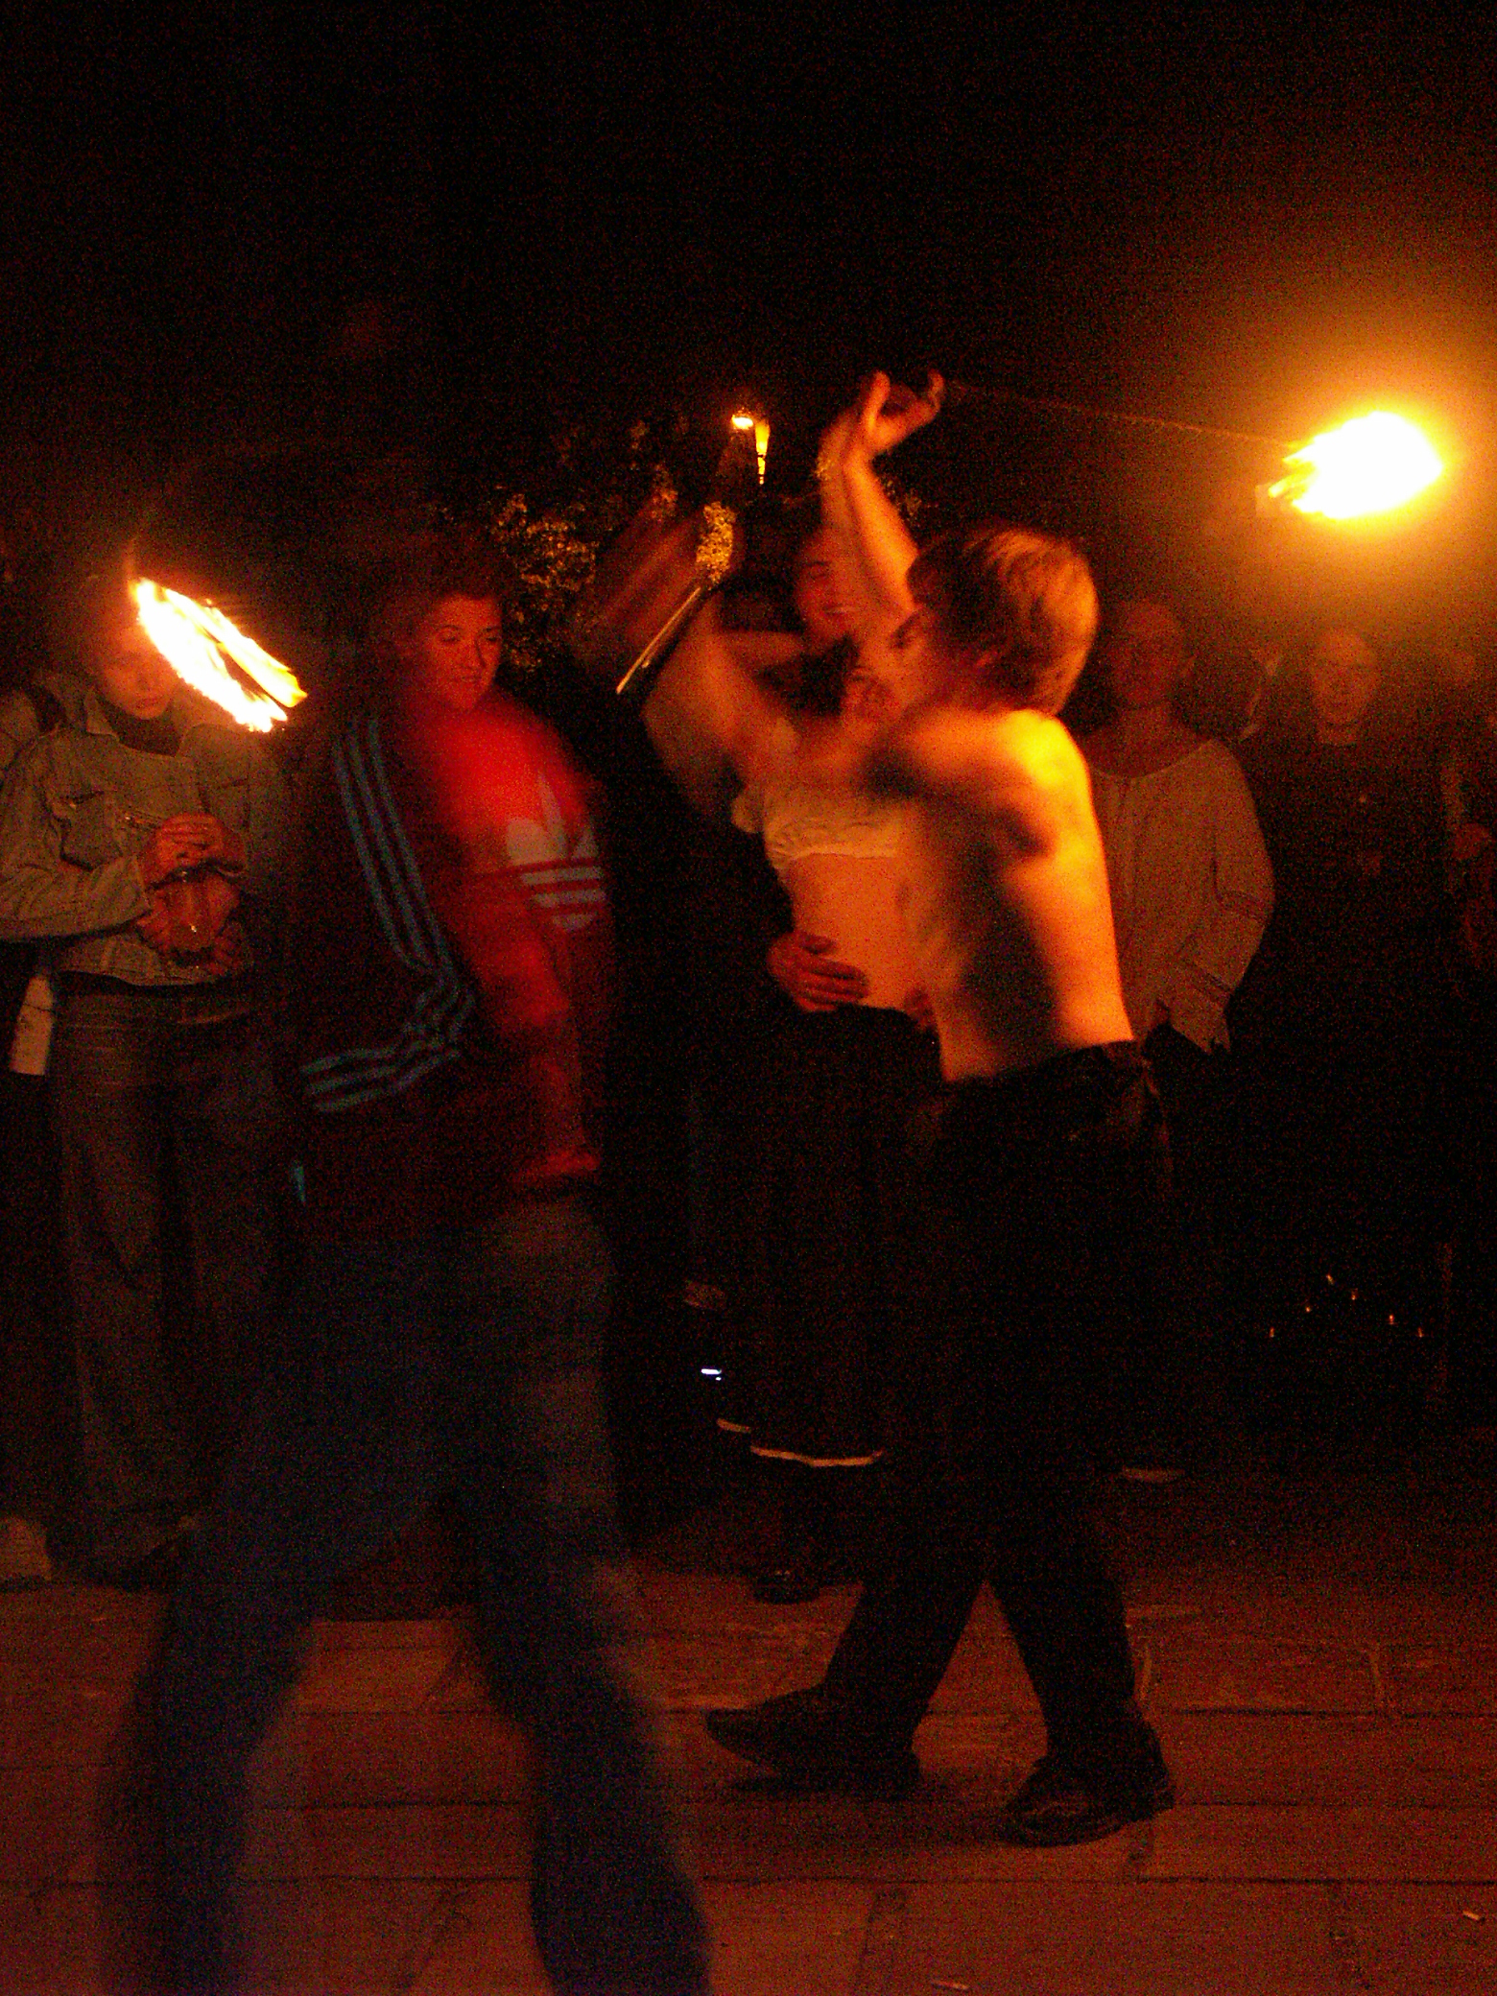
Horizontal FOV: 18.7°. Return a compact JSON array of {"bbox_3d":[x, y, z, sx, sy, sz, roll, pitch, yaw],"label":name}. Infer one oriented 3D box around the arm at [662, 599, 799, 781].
[{"bbox_3d":[-0.033,-0.517,7.684,0.250,0.330,0.240,1,3,12],"label":"arm"}]

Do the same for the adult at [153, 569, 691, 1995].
[{"bbox_3d":[-0.344,0.303,4.870,0.600,1.690,0.500,1,3,15],"label":"adult"}]

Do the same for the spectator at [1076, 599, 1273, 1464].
[{"bbox_3d":[0.802,0.078,9.064,0.520,1.740,0.320,1,3,14],"label":"spectator"}]

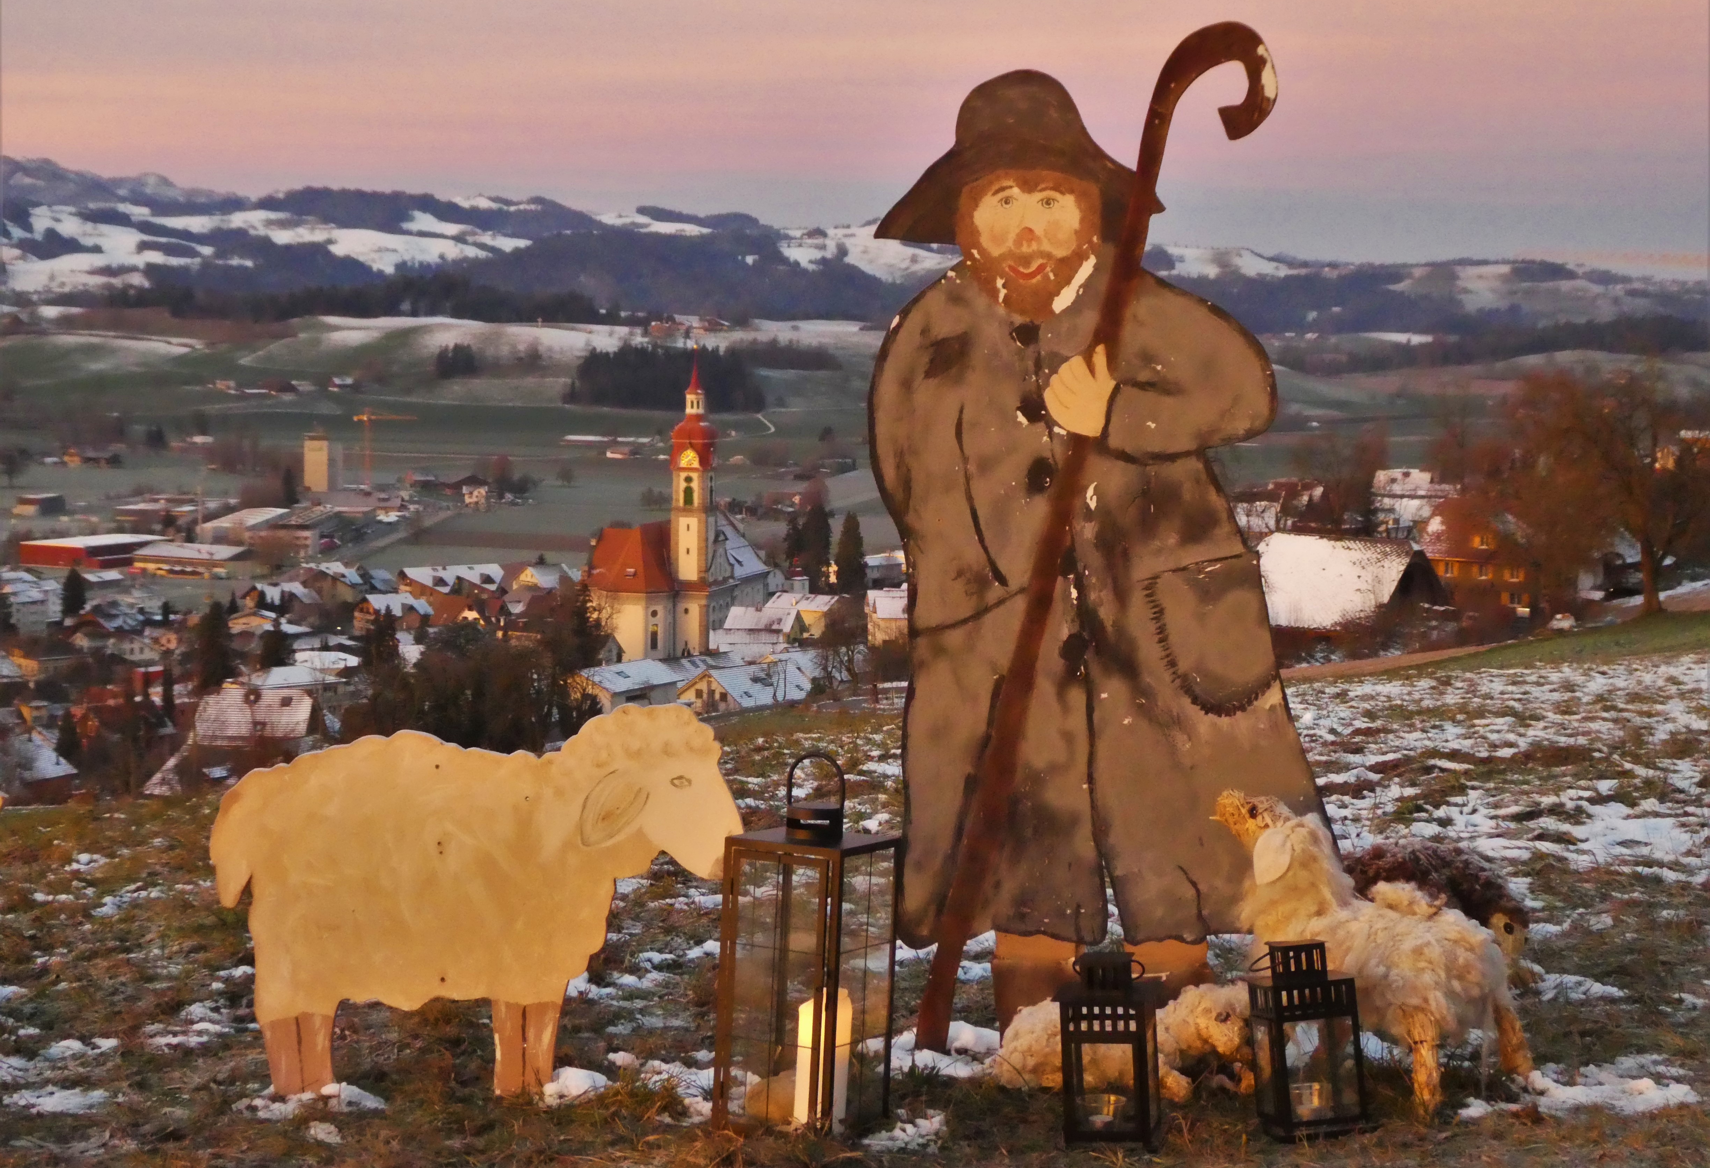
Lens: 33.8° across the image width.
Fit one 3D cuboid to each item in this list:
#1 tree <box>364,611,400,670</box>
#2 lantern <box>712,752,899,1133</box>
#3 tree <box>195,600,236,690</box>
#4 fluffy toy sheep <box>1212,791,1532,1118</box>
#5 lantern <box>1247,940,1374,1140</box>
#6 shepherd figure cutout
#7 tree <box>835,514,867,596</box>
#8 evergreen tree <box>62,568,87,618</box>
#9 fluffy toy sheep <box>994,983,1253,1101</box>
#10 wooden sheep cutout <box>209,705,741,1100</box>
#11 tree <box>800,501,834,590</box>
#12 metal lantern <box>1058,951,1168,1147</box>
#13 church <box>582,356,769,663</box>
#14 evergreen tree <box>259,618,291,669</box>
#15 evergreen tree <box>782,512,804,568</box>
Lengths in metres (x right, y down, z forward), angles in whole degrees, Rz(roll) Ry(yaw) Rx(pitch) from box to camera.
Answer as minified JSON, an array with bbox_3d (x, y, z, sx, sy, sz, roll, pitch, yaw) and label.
[{"bbox_3d":[-80.619,9.929,480.000,6.149,10.521,6.149,0,4,0],"label":"tree"},{"bbox_3d":[-0.067,0.525,4.190,0.192,0.553,0.192,4,3,28],"label":"lantern"},{"bbox_3d":[-97.723,10.099,430.000,6.200,15.500,6.200,0,5,0],"label":"tree"},{"bbox_3d":[0.839,0.606,4.600,0.520,0.510,0.230,3,5,33],"label":"fluffy toy sheep"},{"bbox_3d":[0.706,0.702,4.400,0.138,0.283,0.138,-8,5,-9],"label":"lantern"},{"bbox_3d":[0.418,-0.063,4.850,0.775,1.660,0.060,0,4,0],"label":"shepherd figure cutout"},{"bbox_3d":[-1.030,-6.072,620.000,7.060,19.332,7.060,0,4,0],"label":"tree"},{"bbox_3d":[-163.477,2.085,590.000,5.319,11.169,5.319,0,4,0],"label":"evergreen tree"},{"bbox_3d":[0.445,0.756,4.650,0.420,0.185,0.180,2,6,22],"label":"fluffy toy sheep"},{"bbox_3d":[-0.616,0.518,4.570,0.865,0.640,0.025,0,5,4],"label":"wooden sheep cutout"},{"bbox_3d":[-8.806,-8.047,640.000,7.700,22.000,7.700,0,5,0],"label":"tree"},{"bbox_3d":[0.396,0.717,4.360,0.155,0.283,0.155,-1,5,12],"label":"metal lantern"},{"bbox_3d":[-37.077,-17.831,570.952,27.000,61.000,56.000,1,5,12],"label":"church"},{"bbox_3d":[-101.013,10.566,490.000,5.580,9.276,5.580,0,4,0],"label":"evergreen tree"},{"bbox_3d":[-13.984,-7.303,655.000,6.300,19.000,6.300,0,5,0],"label":"evergreen tree"}]

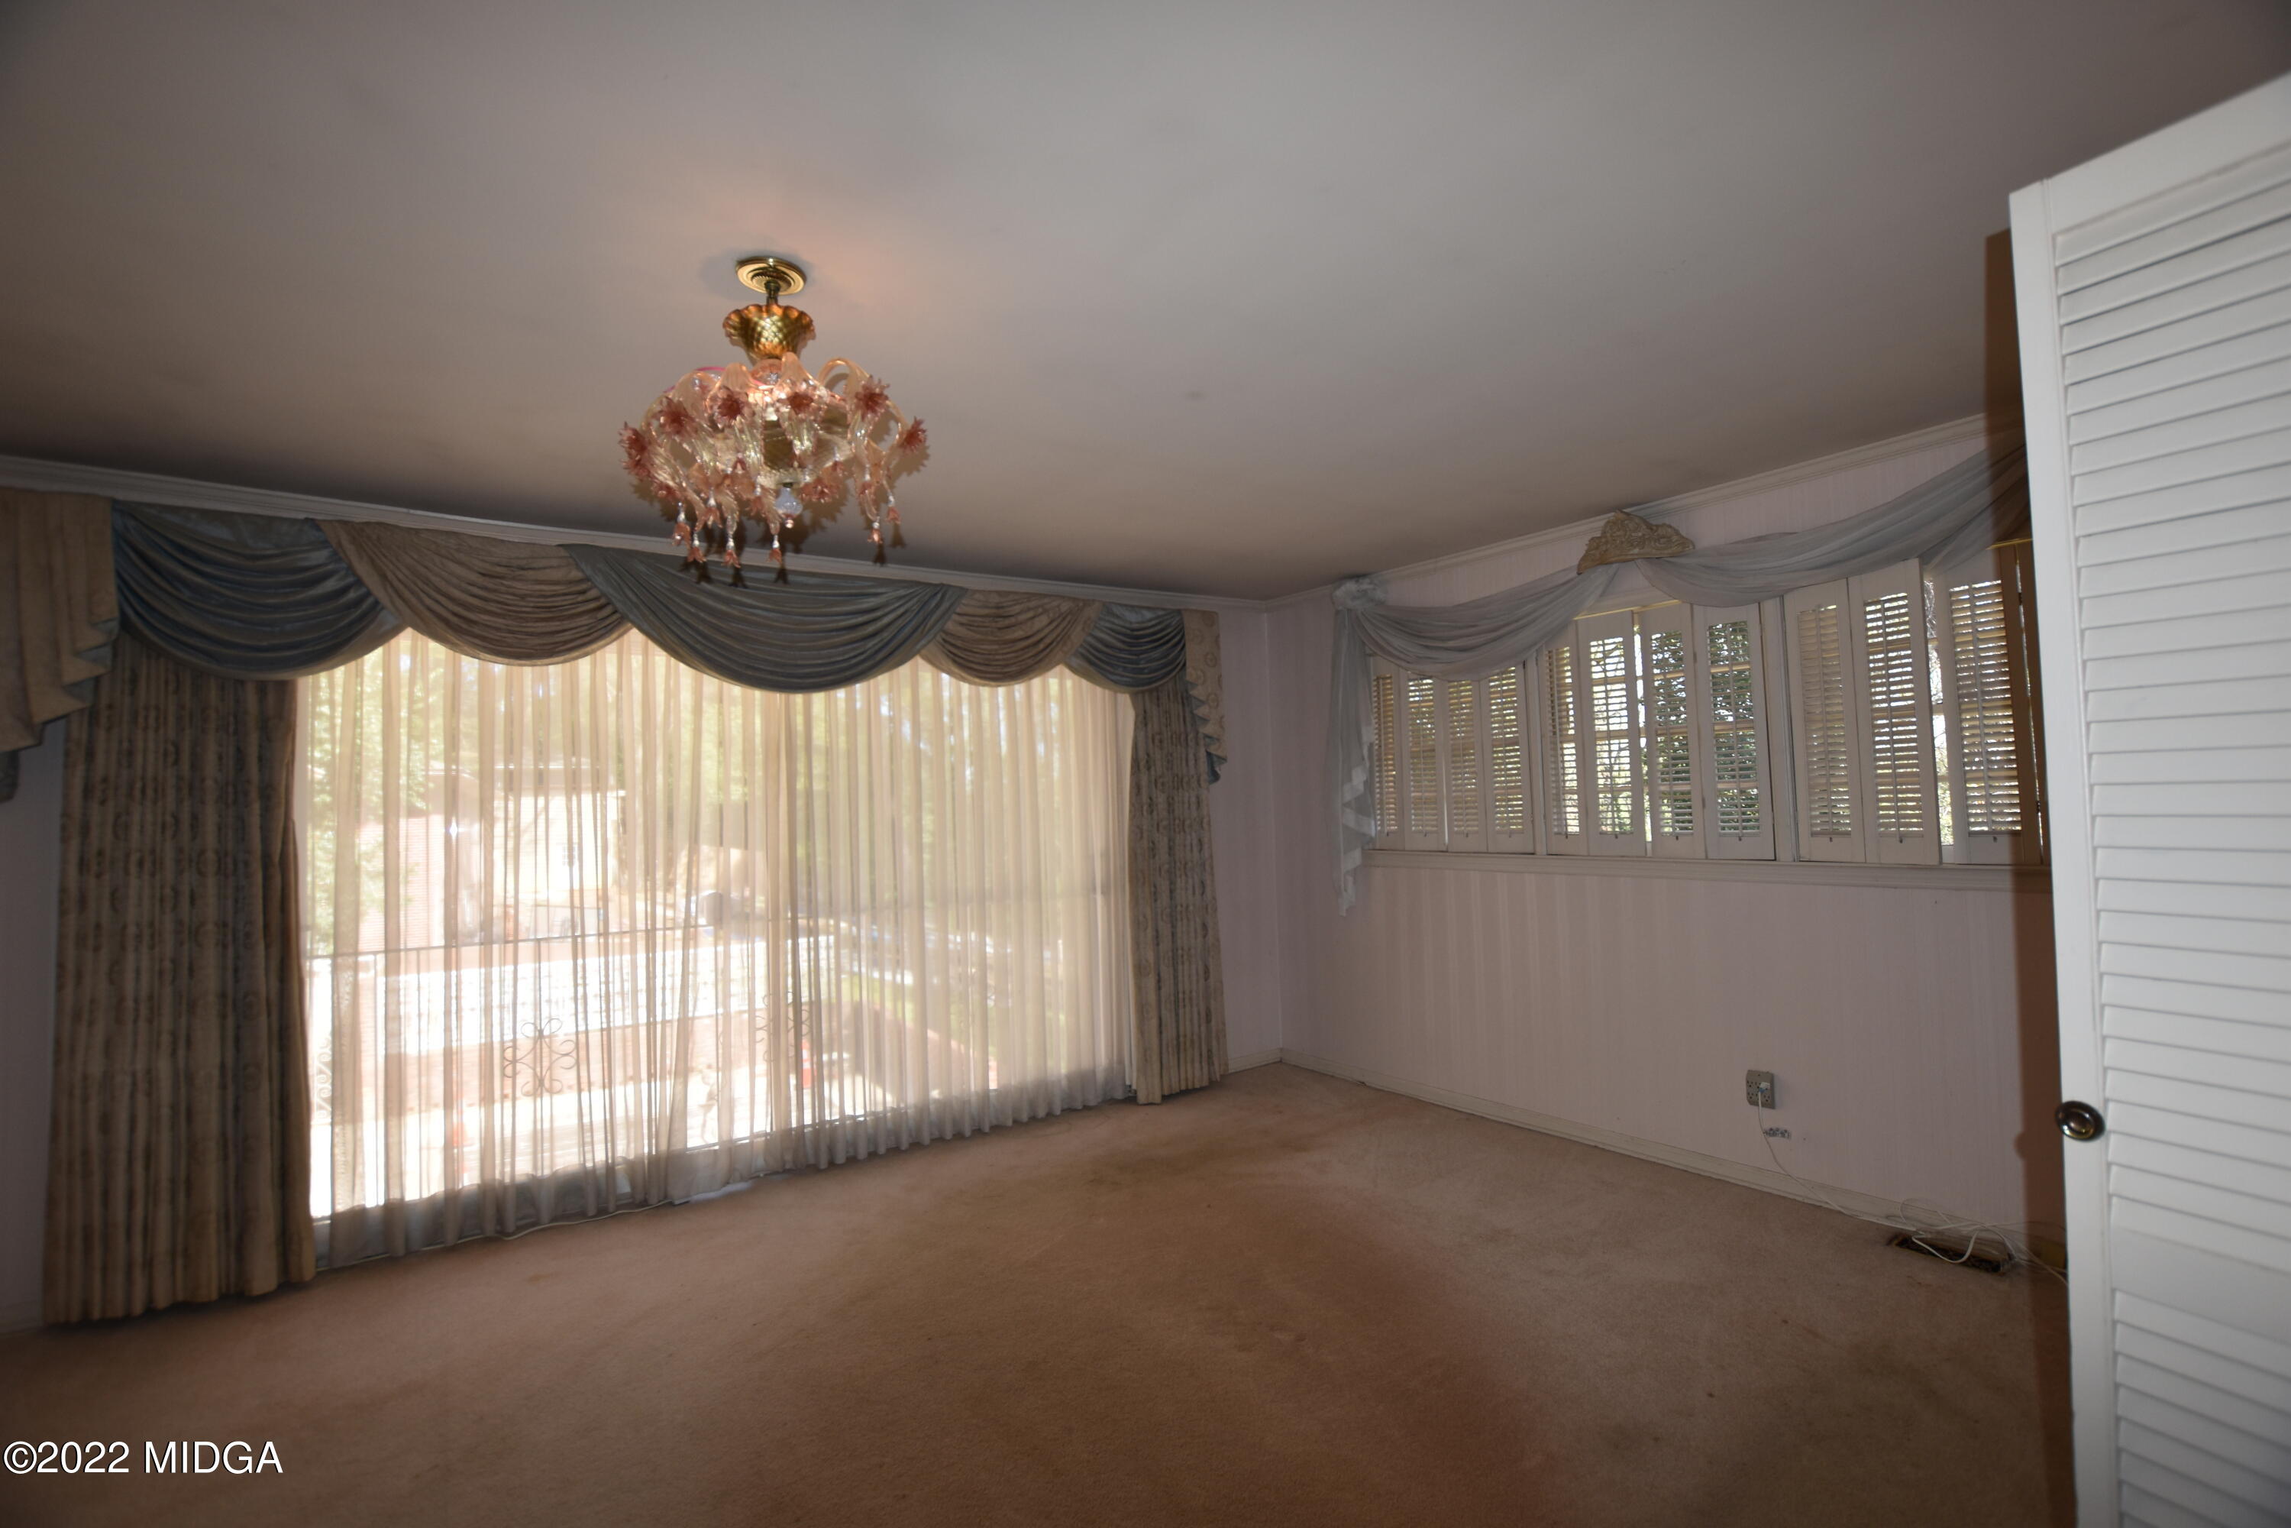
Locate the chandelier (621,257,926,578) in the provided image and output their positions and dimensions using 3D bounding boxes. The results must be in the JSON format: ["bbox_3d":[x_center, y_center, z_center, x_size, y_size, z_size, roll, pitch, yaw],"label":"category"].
[{"bbox_3d":[-0.700,-0.687,1.820,0.560,0.530,0.560,-2,-2,0],"label":"chandelier"}]

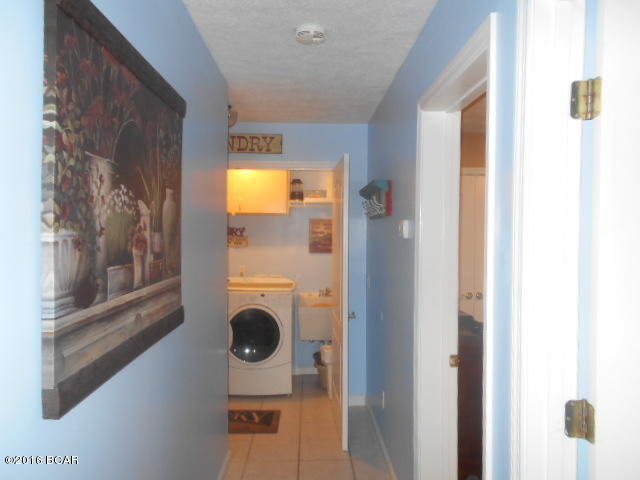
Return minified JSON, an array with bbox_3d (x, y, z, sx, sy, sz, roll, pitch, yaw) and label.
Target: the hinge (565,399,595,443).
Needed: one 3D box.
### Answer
[{"bbox_3d":[0.616,0.431,1.138,0.048,0.090,0.048,0,1,-1],"label":"hinge"}]

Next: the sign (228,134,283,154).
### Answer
[{"bbox_3d":[-0.738,-0.808,4.063,0.842,0.154,0.020,0,1,-1],"label":"sign"}]

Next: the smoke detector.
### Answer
[{"bbox_3d":[-0.041,-0.958,2.243,0.140,0.042,0.140,0,1,-1],"label":"smoke detector"}]

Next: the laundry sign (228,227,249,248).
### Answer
[{"bbox_3d":[-1.051,-0.026,4.981,0.619,0.214,0.020,0,1,-1],"label":"laundry sign"}]

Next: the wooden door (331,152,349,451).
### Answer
[{"bbox_3d":[0.162,0.416,3.690,0.036,2.020,0.830,0,1,-3],"label":"wooden door"}]

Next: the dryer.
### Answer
[{"bbox_3d":[-0.599,0.920,4.685,0.686,1.000,0.660,0,1,-1],"label":"dryer"}]

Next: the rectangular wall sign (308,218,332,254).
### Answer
[{"bbox_3d":[0.008,-0.036,5.009,0.247,0.363,0.025,0,1,-1],"label":"rectangular wall sign"}]

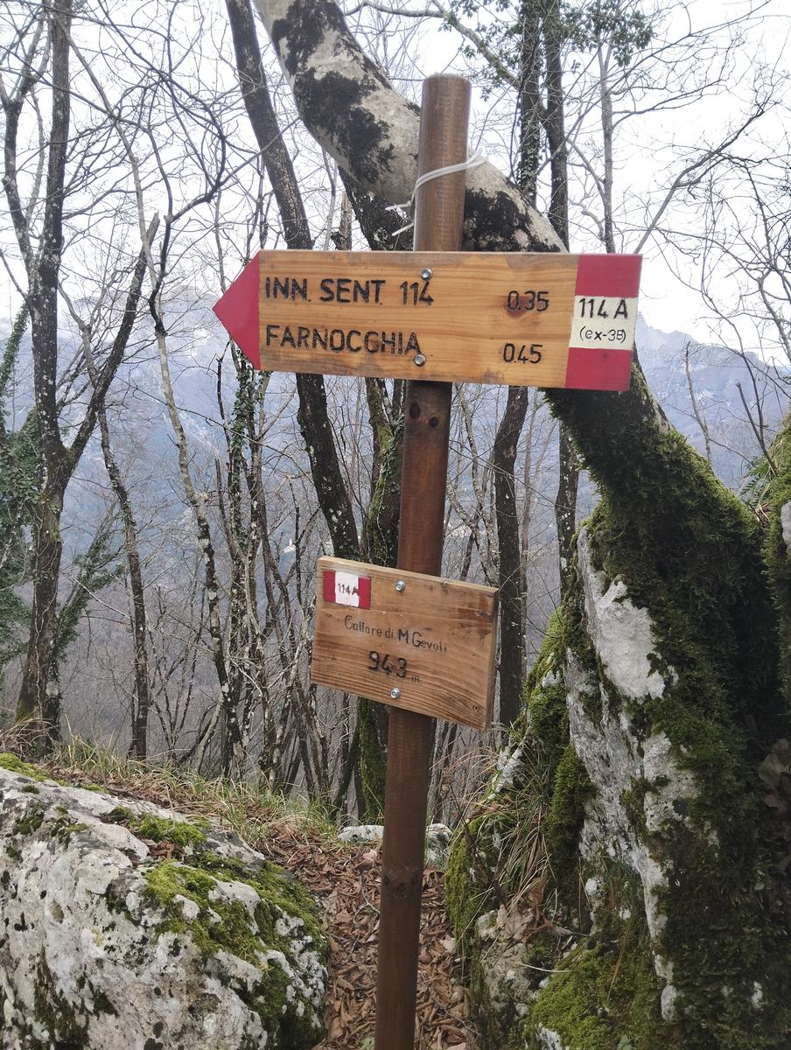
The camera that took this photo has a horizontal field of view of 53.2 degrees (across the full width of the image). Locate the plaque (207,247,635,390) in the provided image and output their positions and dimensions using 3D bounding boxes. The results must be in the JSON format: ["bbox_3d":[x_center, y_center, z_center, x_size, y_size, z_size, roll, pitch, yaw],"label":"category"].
[{"bbox_3d":[0.019,-0.263,0.997,0.546,0.152,0.021,6,12,15],"label":"plaque"}]

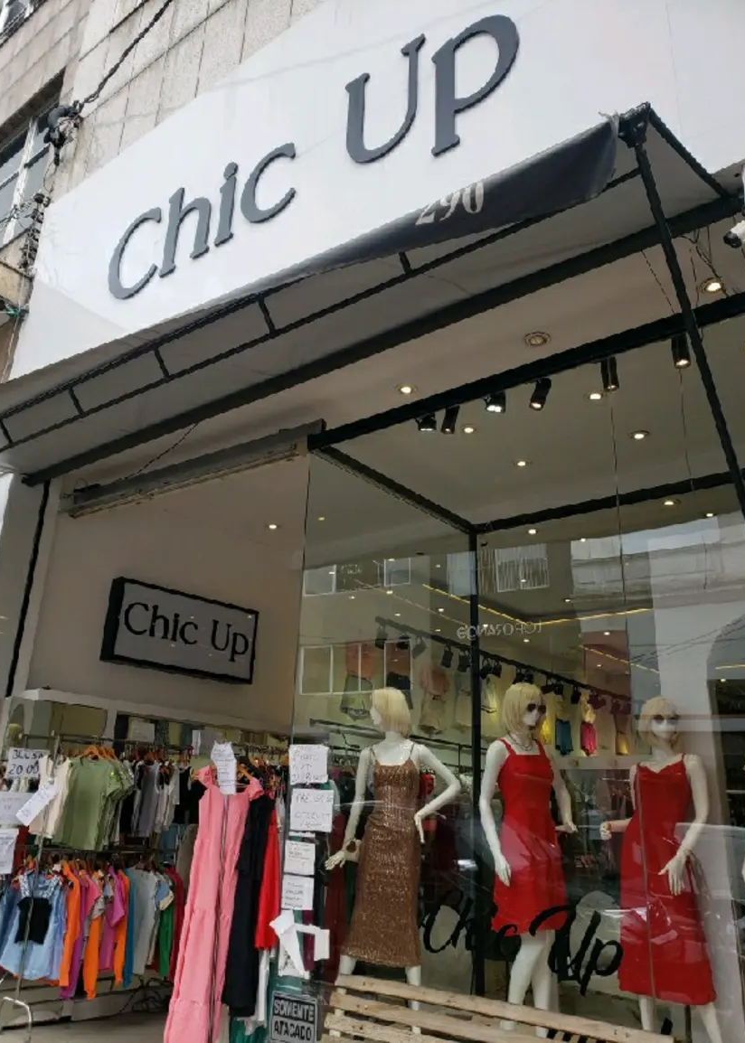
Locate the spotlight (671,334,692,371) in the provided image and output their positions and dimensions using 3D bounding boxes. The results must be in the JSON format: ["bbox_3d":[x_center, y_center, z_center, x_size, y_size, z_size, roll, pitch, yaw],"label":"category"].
[{"bbox_3d":[1.513,-0.848,3.846,0.077,0.178,0.081,-13,-24,36],"label":"spotlight"}]

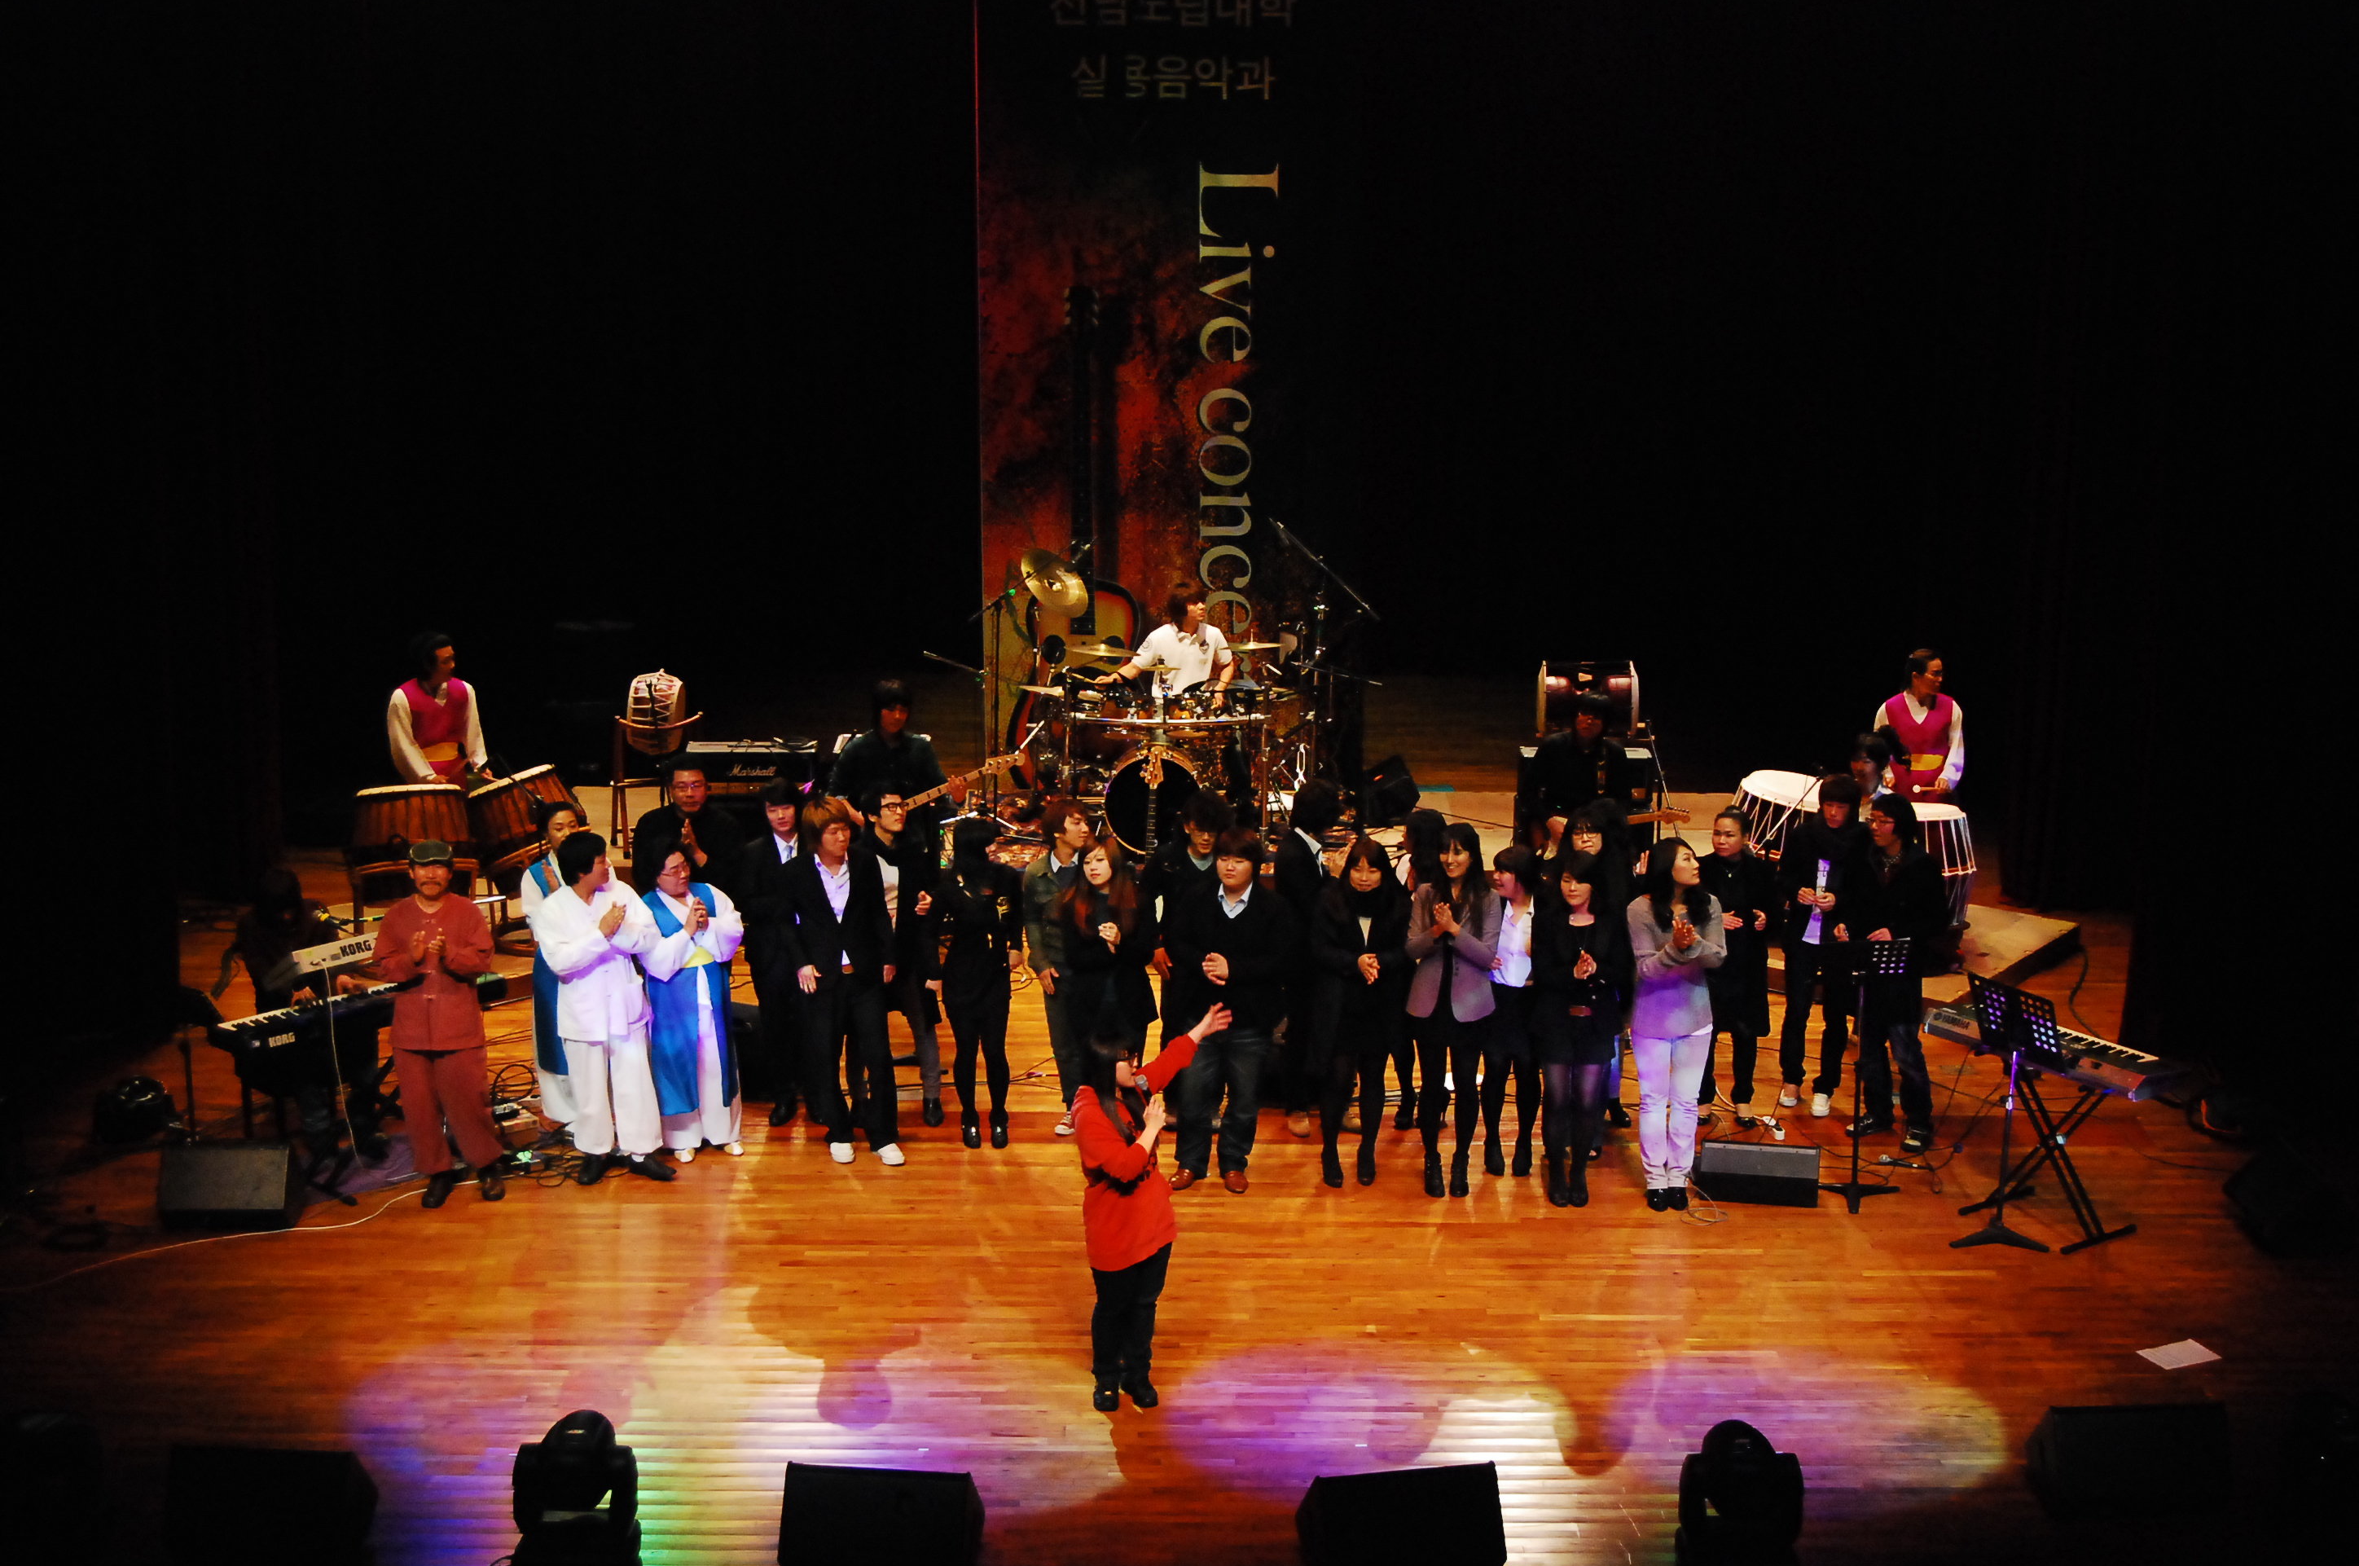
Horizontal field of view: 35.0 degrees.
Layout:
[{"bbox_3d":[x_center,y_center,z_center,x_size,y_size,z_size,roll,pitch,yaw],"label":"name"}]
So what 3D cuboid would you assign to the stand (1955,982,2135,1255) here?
[{"bbox_3d":[3.857,1.507,17.318,0.460,1.200,0.520,-13,20,-38],"label":"stand"}]

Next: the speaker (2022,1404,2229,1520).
[{"bbox_3d":[3.717,2.634,14.695,0.660,0.430,0.455,-1,16,-4],"label":"speaker"}]

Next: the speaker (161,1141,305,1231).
[{"bbox_3d":[-4.460,1.859,17.637,0.585,0.350,0.430,0,15,0],"label":"speaker"}]

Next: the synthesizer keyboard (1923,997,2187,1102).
[{"bbox_3d":[4.051,1.204,17.343,0.380,0.130,1.200,-13,20,-38],"label":"synthesizer keyboard"}]

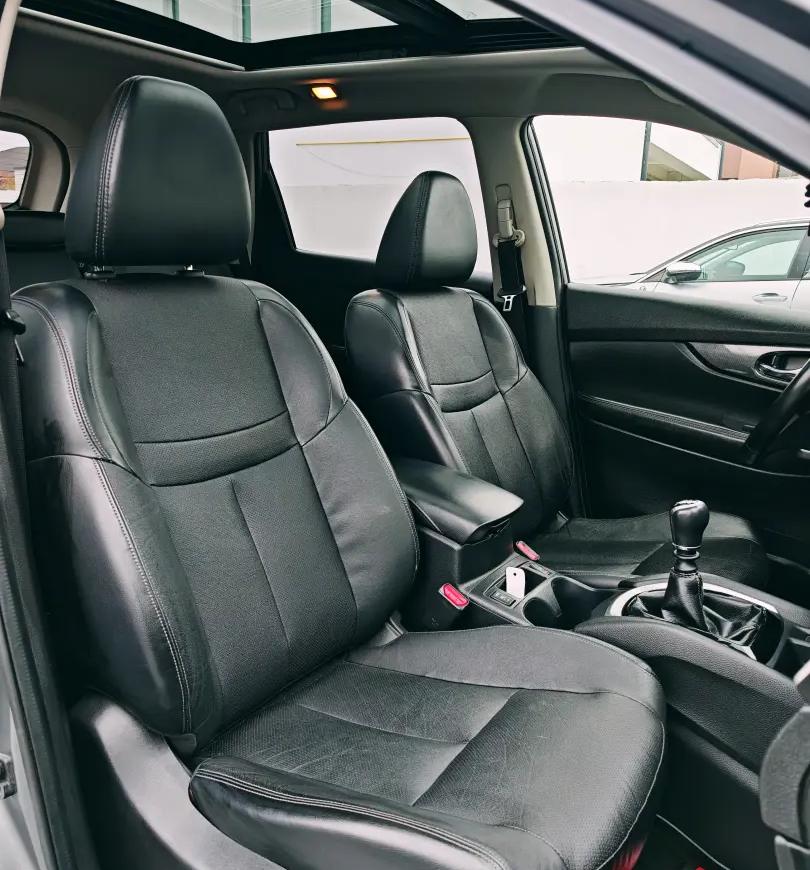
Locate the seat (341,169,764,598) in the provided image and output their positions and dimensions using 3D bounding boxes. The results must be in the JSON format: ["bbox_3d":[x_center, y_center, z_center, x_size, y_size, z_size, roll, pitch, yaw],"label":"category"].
[{"bbox_3d":[0.313,-0.032,1.542,0.810,1.000,0.540,8,12,30],"label":"seat"}]

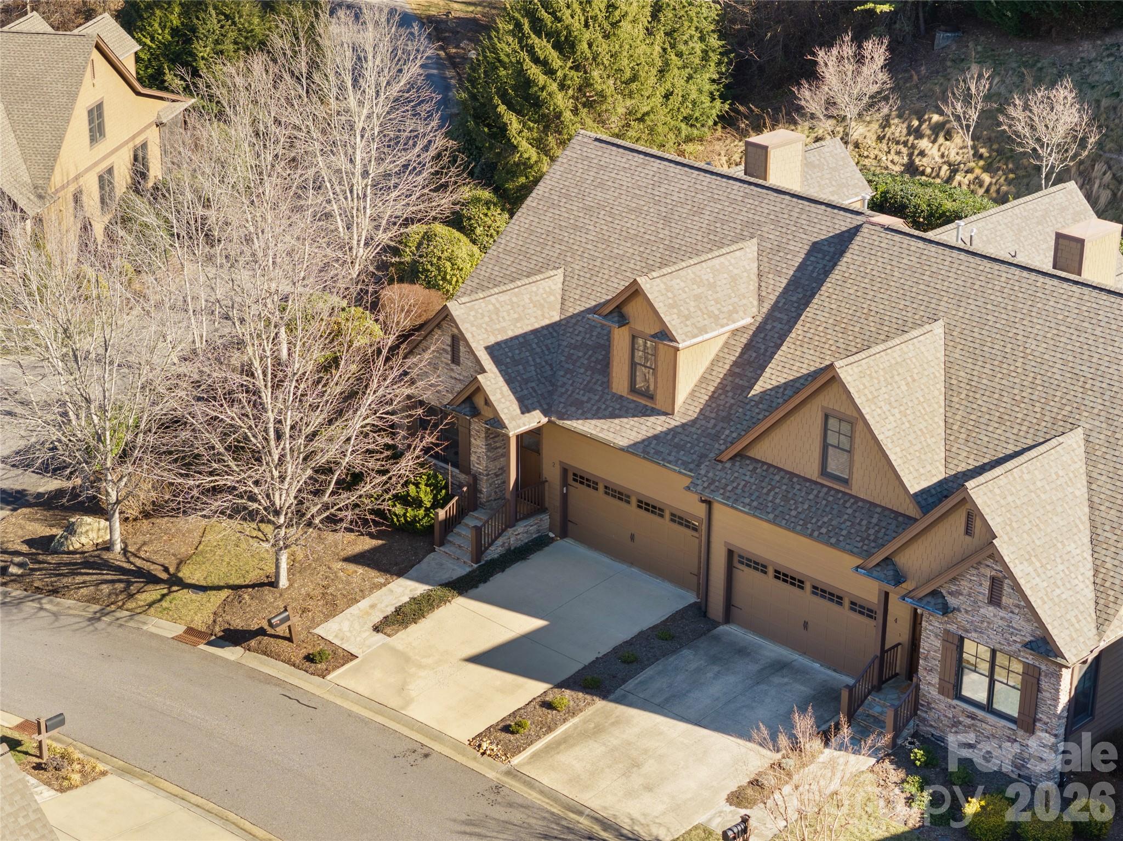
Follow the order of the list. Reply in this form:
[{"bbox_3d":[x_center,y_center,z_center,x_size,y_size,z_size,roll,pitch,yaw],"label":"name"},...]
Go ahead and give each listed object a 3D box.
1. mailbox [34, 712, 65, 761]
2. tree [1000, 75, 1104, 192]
[{"bbox_3d":[-11.877,7.290,52.635,0.220,1.120,0.840,19,29,37],"label":"mailbox"},{"bbox_3d":[17.478,-10.071,81.097,3.740,4.670,3.550,1,23,0],"label":"tree"}]

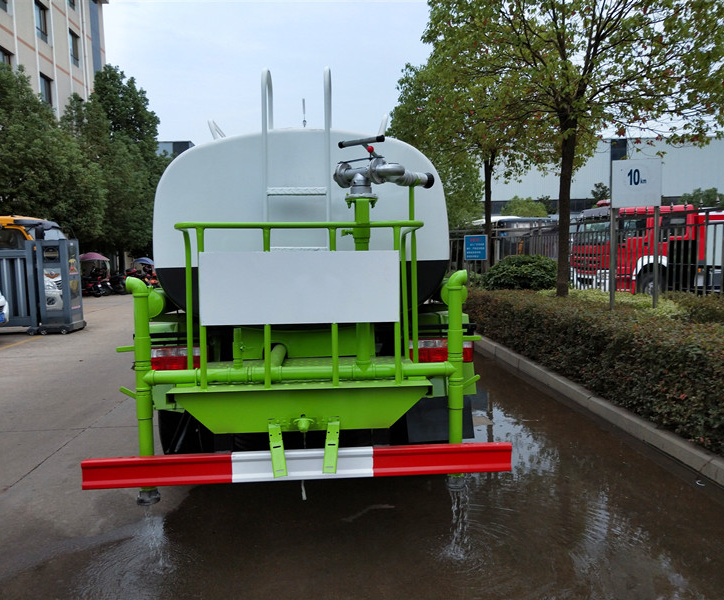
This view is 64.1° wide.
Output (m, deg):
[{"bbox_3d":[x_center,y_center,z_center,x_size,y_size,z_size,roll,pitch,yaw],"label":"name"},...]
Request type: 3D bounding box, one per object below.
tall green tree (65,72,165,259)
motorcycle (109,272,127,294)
[{"bbox_3d":[-11.733,-5.653,27.006,4.600,9.980,4.600,-2,6,-6],"label":"tall green tree"},{"bbox_3d":[-9.571,-0.720,22.243,1.750,1.000,0.720,2,6,26],"label":"motorcycle"}]

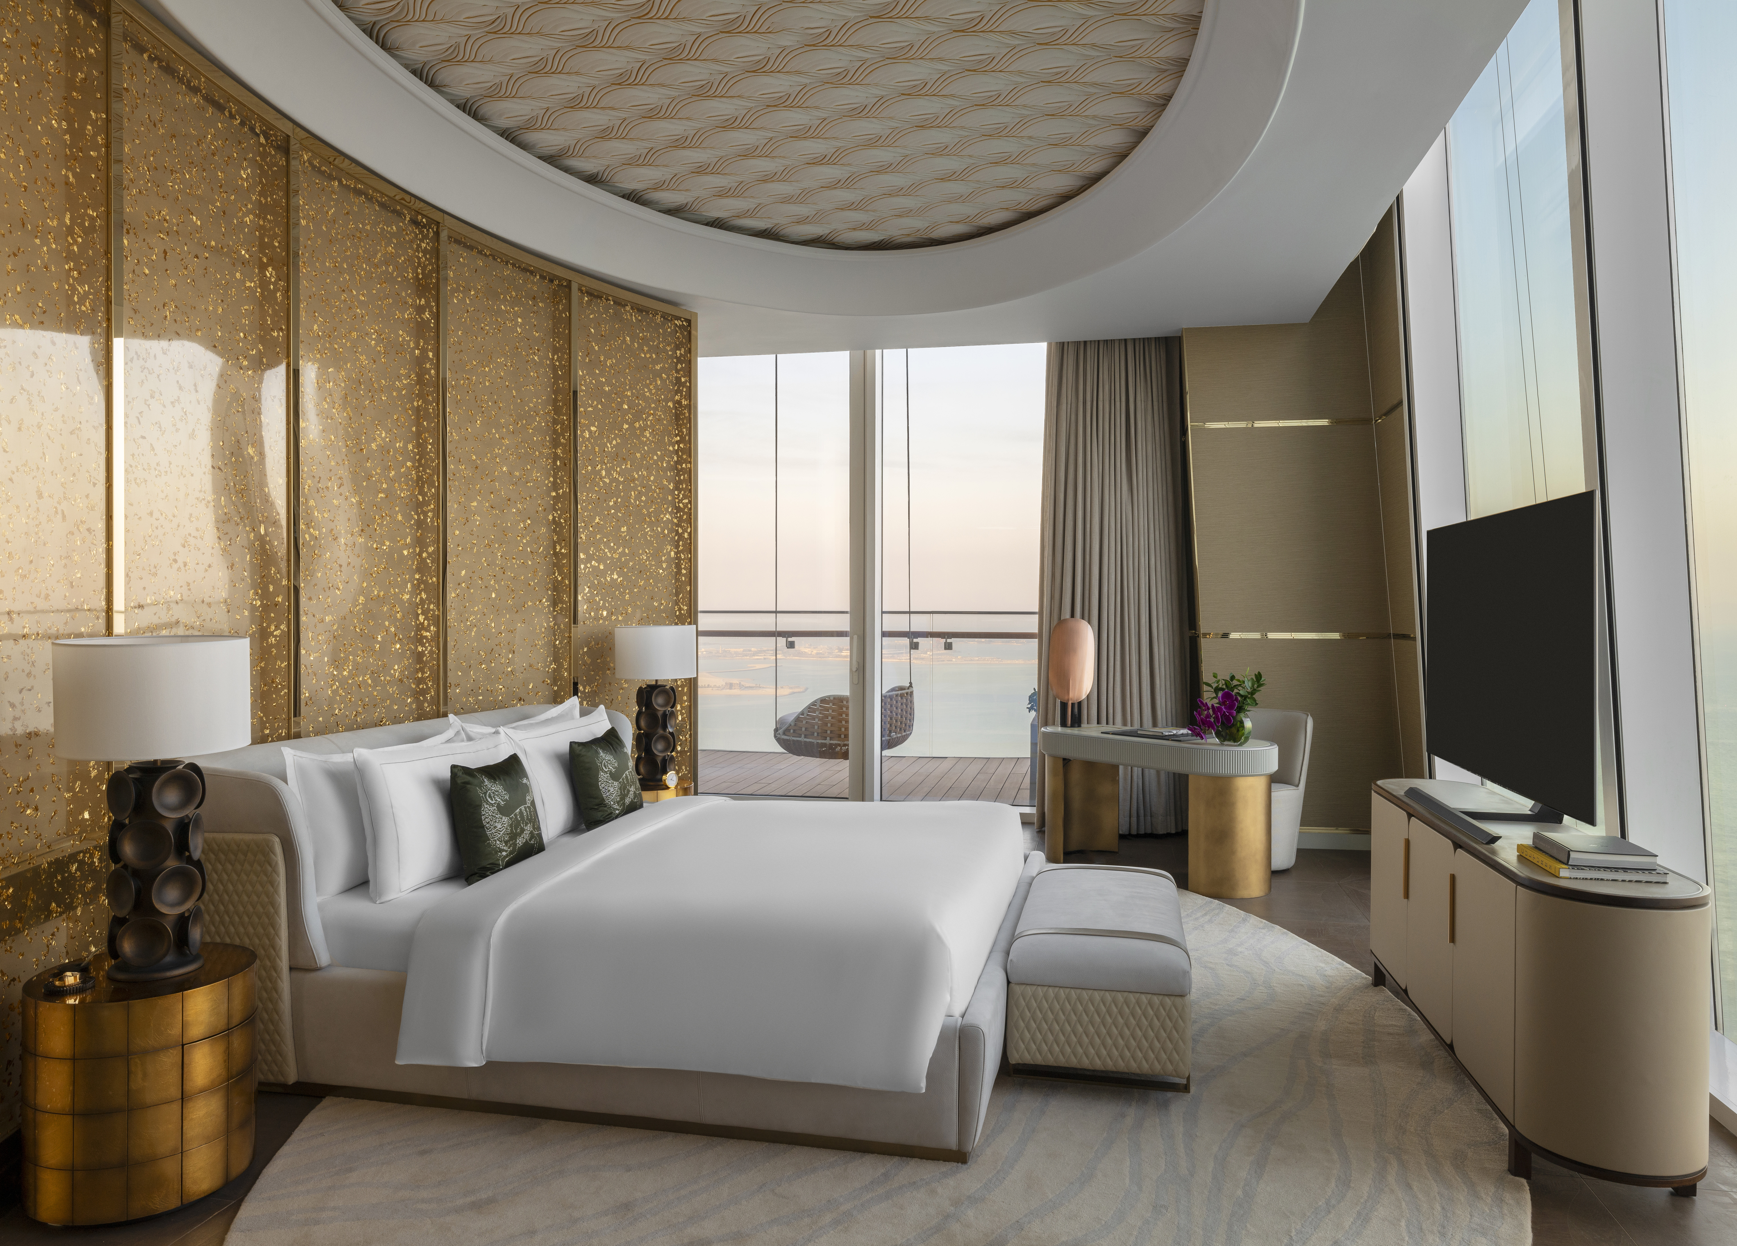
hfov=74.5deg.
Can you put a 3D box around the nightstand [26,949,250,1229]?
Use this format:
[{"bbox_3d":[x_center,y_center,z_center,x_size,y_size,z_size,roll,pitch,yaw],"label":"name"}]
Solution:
[{"bbox_3d":[-1.800,1.123,2.841,0.495,0.514,0.495,0,0,14],"label":"nightstand"}]

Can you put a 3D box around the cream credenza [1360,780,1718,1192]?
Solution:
[{"bbox_3d":[2.004,1.005,3.623,0.420,0.739,1.957,0,0,11],"label":"cream credenza"}]

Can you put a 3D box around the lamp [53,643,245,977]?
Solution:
[{"bbox_3d":[-1.775,0.451,2.848,0.415,0.830,0.415,0,0,14],"label":"lamp"}]

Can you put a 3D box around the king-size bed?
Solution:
[{"bbox_3d":[-0.680,0.875,4.269,2.490,0.990,2.230,0,0,14],"label":"king-size bed"}]

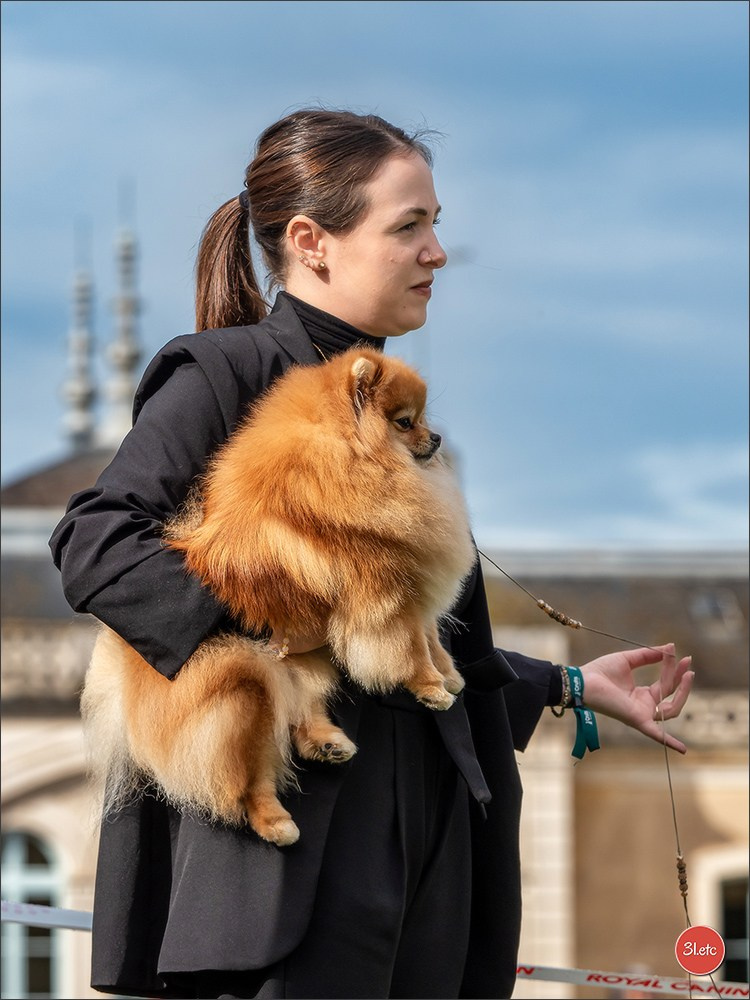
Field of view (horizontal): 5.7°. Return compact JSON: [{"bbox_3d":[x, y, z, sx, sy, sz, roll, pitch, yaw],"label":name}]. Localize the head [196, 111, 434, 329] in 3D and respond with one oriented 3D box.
[{"bbox_3d":[-0.058,-0.288,7.800,0.250,0.235,0.170,-1,-2,16],"label":"head"}]

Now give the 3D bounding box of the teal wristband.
[{"bbox_3d":[0.219,0.225,7.900,0.035,0.098,0.050,1,-2,-16],"label":"teal wristband"}]

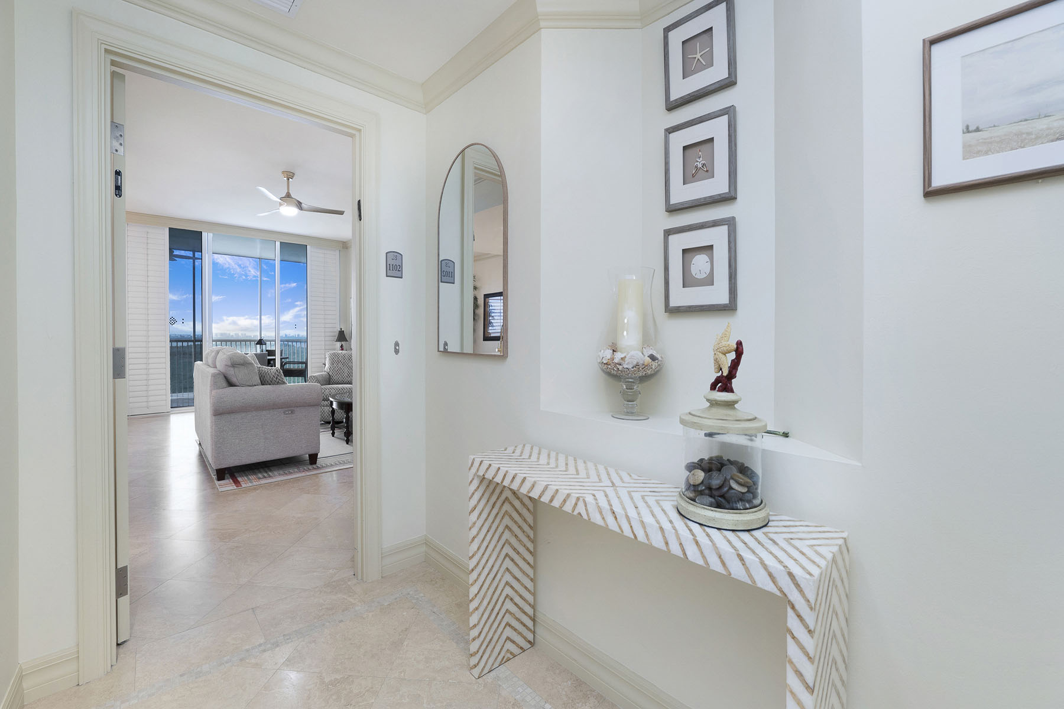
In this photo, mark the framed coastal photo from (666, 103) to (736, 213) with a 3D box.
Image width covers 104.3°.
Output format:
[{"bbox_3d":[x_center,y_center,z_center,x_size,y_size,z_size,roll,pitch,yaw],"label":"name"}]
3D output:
[{"bbox_3d":[0.560,-0.647,1.393,0.030,0.294,0.245,-2,3,-45],"label":"framed coastal photo"}]

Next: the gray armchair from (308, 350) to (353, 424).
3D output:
[{"bbox_3d":[-2.738,0.433,6.090,0.820,0.970,0.860,-1,2,-15],"label":"gray armchair"}]

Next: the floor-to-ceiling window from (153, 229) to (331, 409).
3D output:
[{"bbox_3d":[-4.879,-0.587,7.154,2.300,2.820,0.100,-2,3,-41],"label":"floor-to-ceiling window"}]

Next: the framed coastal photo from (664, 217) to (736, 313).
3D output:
[{"bbox_3d":[0.560,-0.292,1.393,0.030,0.294,0.245,-2,3,-45],"label":"framed coastal photo"}]

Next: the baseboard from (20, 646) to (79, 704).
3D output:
[{"bbox_3d":[-1.577,1.046,1.358,0.130,0.136,0.020,-2,3,-42],"label":"baseboard"}]

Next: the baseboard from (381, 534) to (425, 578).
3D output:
[{"bbox_3d":[-0.649,1.015,2.094,0.235,0.136,0.020,-2,3,-41],"label":"baseboard"}]

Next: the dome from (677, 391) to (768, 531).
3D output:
[{"bbox_3d":[0.456,0.231,0.993,0.200,0.287,0.200,-2,3,-44],"label":"dome"}]

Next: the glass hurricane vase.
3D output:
[{"bbox_3d":[0.341,-0.037,1.433,0.221,0.505,0.221,0,2,0],"label":"glass hurricane vase"}]

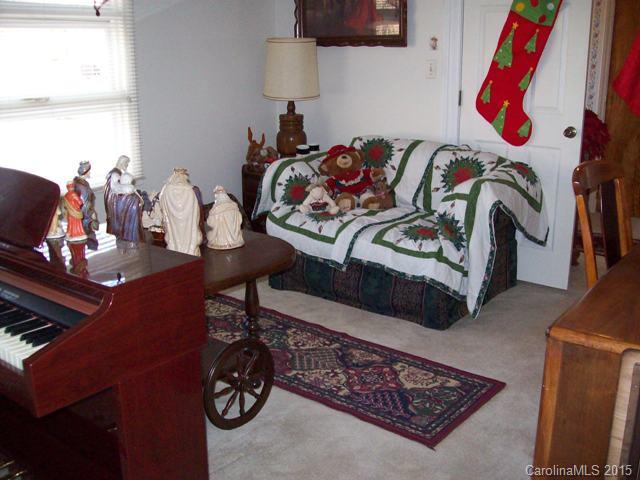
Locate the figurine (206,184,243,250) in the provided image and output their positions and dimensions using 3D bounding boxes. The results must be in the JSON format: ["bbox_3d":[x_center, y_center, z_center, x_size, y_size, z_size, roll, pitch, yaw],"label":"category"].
[{"bbox_3d":[-0.331,-0.083,2.348,0.126,0.207,0.122,-3,15,-10],"label":"figurine"}]

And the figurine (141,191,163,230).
[{"bbox_3d":[-0.666,-0.123,2.637,0.090,0.139,0.085,-3,15,-10],"label":"figurine"}]

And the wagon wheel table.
[{"bbox_3d":[-0.537,0.348,2.460,0.860,0.685,0.680,12,19,37],"label":"wagon wheel table"}]

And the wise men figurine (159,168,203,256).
[{"bbox_3d":[-0.468,-0.094,2.231,0.130,0.292,0.120,-2,15,-5],"label":"wise men figurine"}]

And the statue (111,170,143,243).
[{"bbox_3d":[-0.705,-0.149,2.413,0.120,0.306,0.110,1,15,5],"label":"statue"}]

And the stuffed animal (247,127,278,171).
[{"bbox_3d":[-0.359,-0.591,4.158,0.200,0.233,0.180,2,15,10],"label":"stuffed animal"}]

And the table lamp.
[{"bbox_3d":[-0.185,-0.906,4.312,0.375,0.755,0.375,0,15,2],"label":"table lamp"}]

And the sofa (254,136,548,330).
[{"bbox_3d":[0.444,-0.127,3.885,1.240,0.850,0.920,11,19,36],"label":"sofa"}]

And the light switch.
[{"bbox_3d":[0.690,-1.053,4.112,0.072,0.117,0.013,9,17,30],"label":"light switch"}]

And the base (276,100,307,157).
[{"bbox_3d":[-0.187,-0.725,4.361,0.200,0.375,0.200,0,15,2],"label":"base"}]

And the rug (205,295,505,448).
[{"bbox_3d":[-0.223,0.495,3.196,2.080,0.012,0.615,12,19,37],"label":"rug"}]

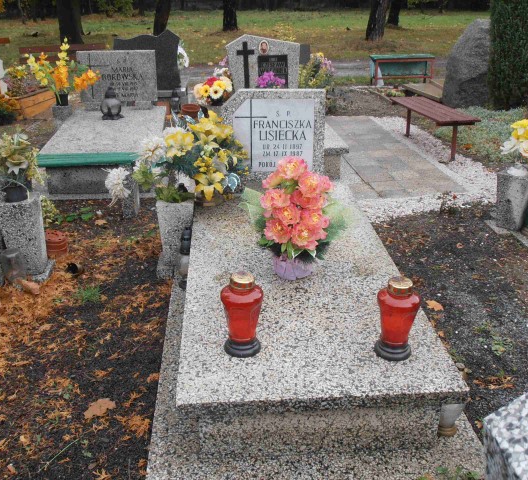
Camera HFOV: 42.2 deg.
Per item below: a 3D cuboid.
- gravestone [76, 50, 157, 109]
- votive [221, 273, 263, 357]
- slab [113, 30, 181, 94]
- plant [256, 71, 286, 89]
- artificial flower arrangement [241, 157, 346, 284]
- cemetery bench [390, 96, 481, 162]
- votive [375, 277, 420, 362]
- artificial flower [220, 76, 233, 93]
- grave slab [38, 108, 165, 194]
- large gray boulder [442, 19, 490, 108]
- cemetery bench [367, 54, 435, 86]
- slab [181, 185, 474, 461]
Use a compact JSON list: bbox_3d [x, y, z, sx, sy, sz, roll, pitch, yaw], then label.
[{"bbox_3d":[-1.242,-1.359,5.824,0.653,0.500,0.090,-3,22,-5],"label":"gravestone"},{"bbox_3d":[-0.069,0.234,2.210,0.131,0.275,0.131,-1,24,-3],"label":"votive"},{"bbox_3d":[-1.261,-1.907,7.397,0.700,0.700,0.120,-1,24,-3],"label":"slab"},{"bbox_3d":[0.064,-1.289,5.738,0.240,0.255,0.210,-1,24,-3],"label":"plant"},{"bbox_3d":[0.113,-0.083,2.702,0.380,0.455,0.300,-1,24,-3],"label":"artificial flower arrangement"},{"bbox_3d":[1.452,-0.986,5.993,0.340,0.321,1.200,-5,22,-9],"label":"cemetery bench"},{"bbox_3d":[0.418,0.241,2.140,0.135,0.251,0.135,-2,22,-3],"label":"votive"},{"bbox_3d":[-0.321,-1.330,5.850,0.115,0.130,0.070,-17,26,-34],"label":"artificial flower"},{"bbox_3d":[-1.204,-0.762,5.514,0.827,0.300,1.730,-3,22,-5],"label":"grave slab"},{"bbox_3d":[2.319,-1.876,7.287,0.800,0.950,0.620,-2,22,-3],"label":"large gray boulder"},{"bbox_3d":[1.841,-2.252,9.050,0.800,0.360,0.320,-1,24,-3],"label":"cemetery bench"},{"bbox_3d":[0.115,0.179,2.938,0.850,0.234,2.006,-2,23,-3],"label":"slab"}]

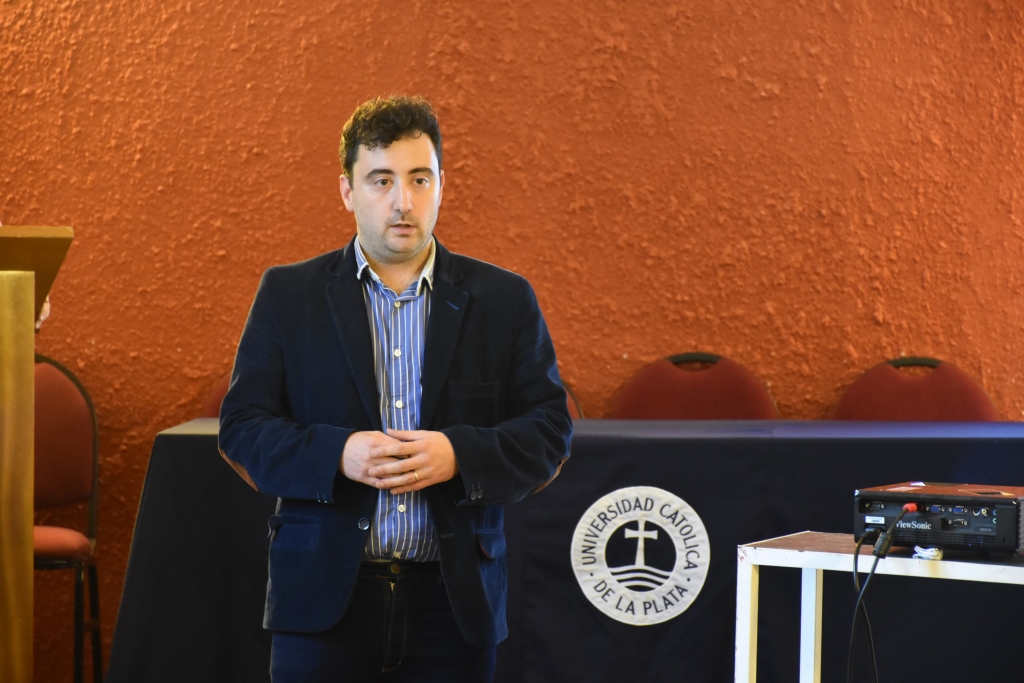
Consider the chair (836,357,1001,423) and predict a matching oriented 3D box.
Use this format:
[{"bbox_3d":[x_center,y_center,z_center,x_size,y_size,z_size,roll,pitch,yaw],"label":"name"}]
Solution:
[{"bbox_3d":[0.924,0.490,10.825,0.430,0.880,0.540,1,3,2],"label":"chair"}]

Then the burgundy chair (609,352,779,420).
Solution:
[{"bbox_3d":[0.410,0.480,10.875,0.430,0.880,0.540,1,3,2],"label":"burgundy chair"}]

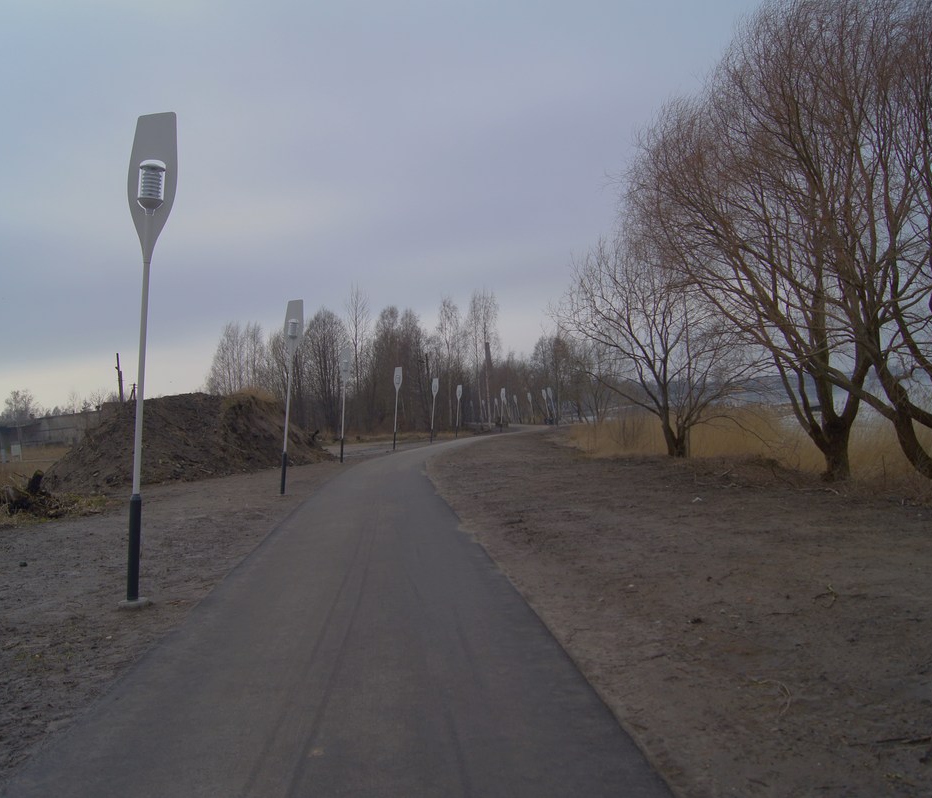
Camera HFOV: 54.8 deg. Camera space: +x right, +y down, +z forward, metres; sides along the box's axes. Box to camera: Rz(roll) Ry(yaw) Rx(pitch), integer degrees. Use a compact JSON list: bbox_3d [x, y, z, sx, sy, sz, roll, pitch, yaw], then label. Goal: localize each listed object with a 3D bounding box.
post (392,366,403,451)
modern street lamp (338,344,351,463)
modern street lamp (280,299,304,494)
[{"bbox_3d":[-4.050,0.574,52.700,0.490,4.850,0.260,3,-1,5],"label":"post"},{"bbox_3d":[-5.130,0.270,37.900,0.490,4.850,0.260,2,-1,1],"label":"modern street lamp"},{"bbox_3d":[-4.390,-0.060,22.360,0.490,4.850,0.260,3,-1,-3],"label":"modern street lamp"}]

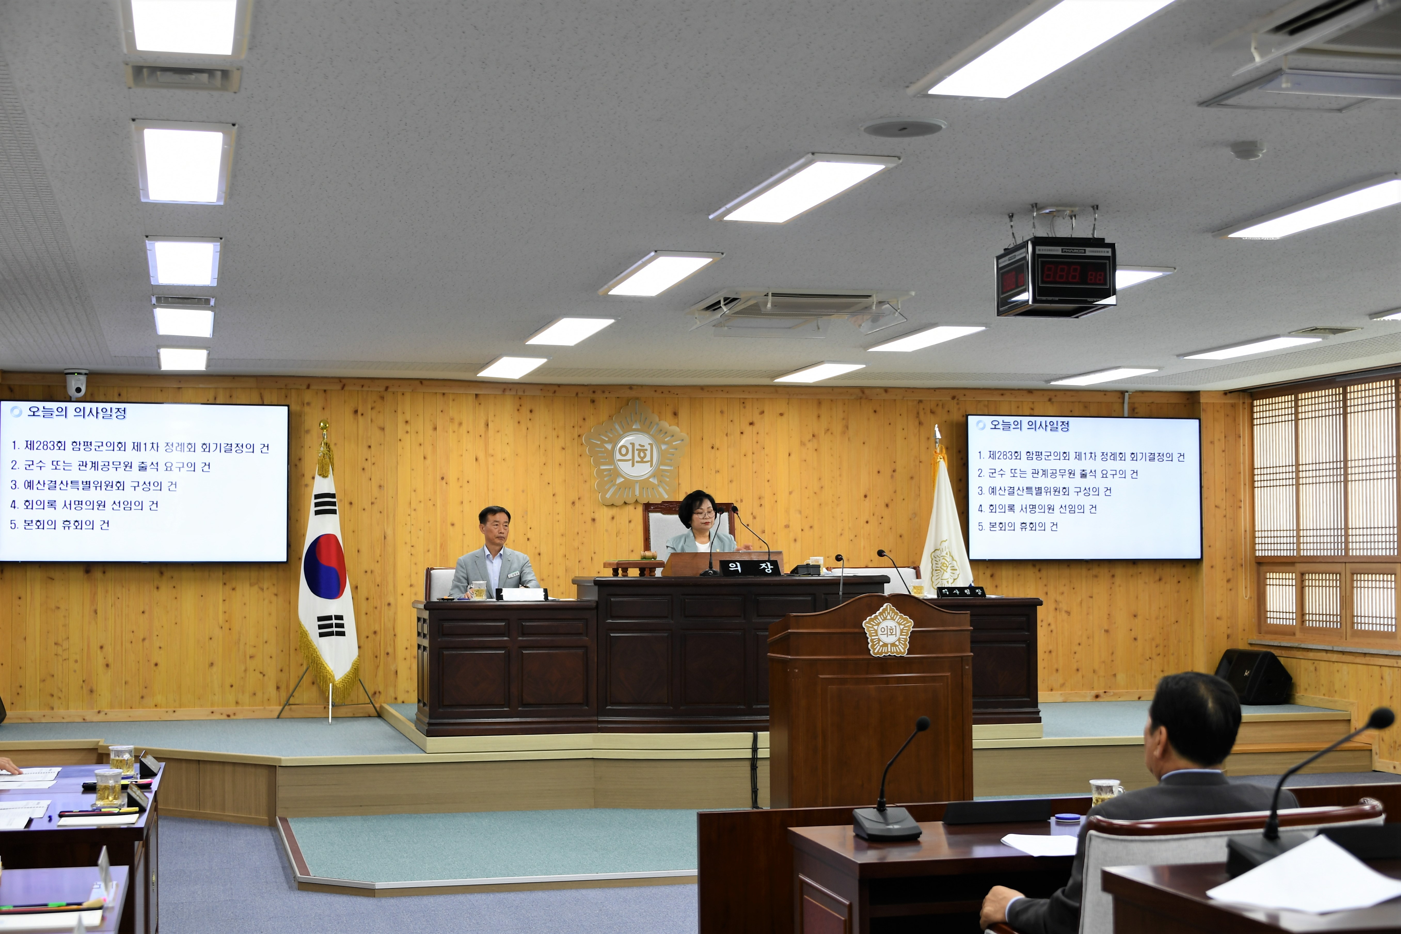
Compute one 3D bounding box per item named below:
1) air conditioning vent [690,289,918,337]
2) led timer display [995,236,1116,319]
[{"bbox_3d":[0.491,-0.790,9.909,0.950,0.110,0.950,1,-3,-15],"label":"air conditioning vent"},{"bbox_3d":[1.339,-0.704,7.351,0.333,0.235,0.371,0,-3,-10],"label":"led timer display"}]

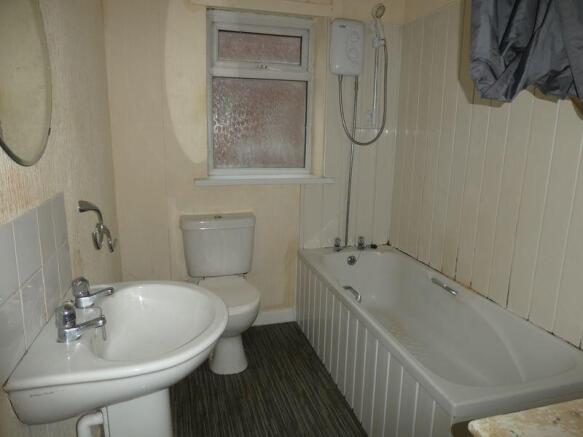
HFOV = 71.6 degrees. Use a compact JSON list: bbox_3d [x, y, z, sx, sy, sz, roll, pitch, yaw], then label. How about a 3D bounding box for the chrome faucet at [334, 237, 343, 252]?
[{"bbox_3d":[0.332,0.189,2.826,0.052,0.090,0.110,-2,12,-15],"label":"chrome faucet"}]

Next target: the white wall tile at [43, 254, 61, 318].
[{"bbox_3d":[-0.687,0.187,1.161,0.010,0.153,0.150,-2,12,-15],"label":"white wall tile"}]

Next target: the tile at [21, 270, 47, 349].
[{"bbox_3d":[-0.646,0.219,1.015,0.010,0.153,0.157,-2,12,-15],"label":"tile"}]

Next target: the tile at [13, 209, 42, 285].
[{"bbox_3d":[-0.643,0.065,0.982,0.010,0.153,0.157,-2,12,-15],"label":"tile"}]

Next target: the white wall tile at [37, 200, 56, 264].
[{"bbox_3d":[-0.684,0.033,1.128,0.010,0.153,0.150,-2,12,-15],"label":"white wall tile"}]

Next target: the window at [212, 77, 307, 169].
[{"bbox_3d":[-0.203,-0.640,2.765,0.645,0.595,0.045,-2,12,-15],"label":"window"}]

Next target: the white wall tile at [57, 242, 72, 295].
[{"bbox_3d":[-0.723,0.159,1.290,0.010,0.153,0.135,-2,12,-15],"label":"white wall tile"}]

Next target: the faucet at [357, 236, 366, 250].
[{"bbox_3d":[0.505,0.183,2.874,0.052,0.090,0.110,-2,12,-15],"label":"faucet"}]

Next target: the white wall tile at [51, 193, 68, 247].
[{"bbox_3d":[-0.720,0.005,1.257,0.010,0.153,0.135,-2,12,-15],"label":"white wall tile"}]

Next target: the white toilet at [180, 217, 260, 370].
[{"bbox_3d":[-0.407,0.446,2.414,0.450,0.830,0.650,-2,12,-15],"label":"white toilet"}]

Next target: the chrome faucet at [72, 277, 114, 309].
[{"bbox_3d":[-0.596,0.219,1.215,0.110,0.088,0.048,-2,12,-15],"label":"chrome faucet"}]

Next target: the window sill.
[{"bbox_3d":[-0.178,-0.262,2.749,0.945,0.037,0.190,-2,12,-15],"label":"window sill"}]

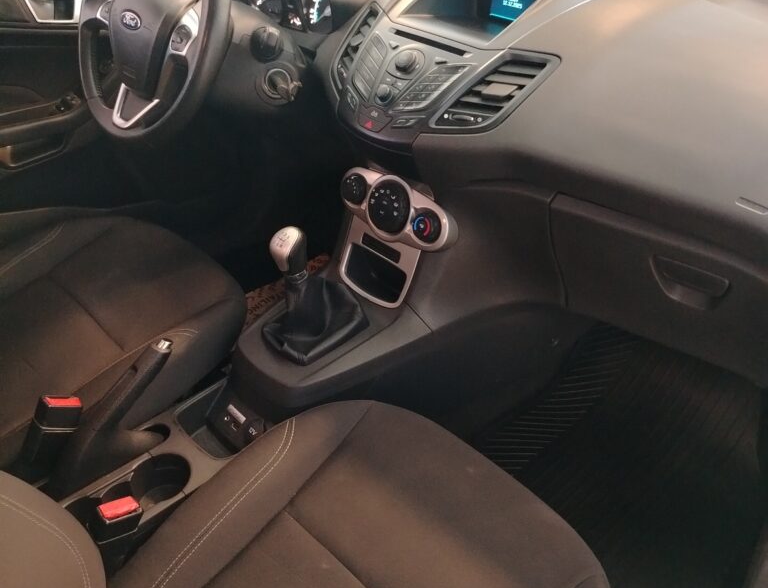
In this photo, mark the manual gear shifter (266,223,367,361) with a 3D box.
[{"bbox_3d":[-0.104,-0.025,1.019,0.135,0.190,0.115,-31,47,-33],"label":"manual gear shifter"}]

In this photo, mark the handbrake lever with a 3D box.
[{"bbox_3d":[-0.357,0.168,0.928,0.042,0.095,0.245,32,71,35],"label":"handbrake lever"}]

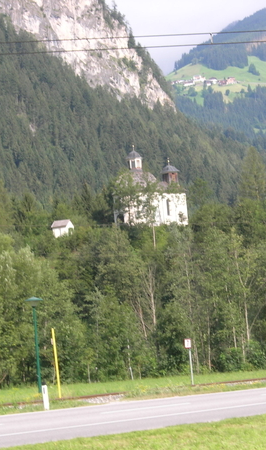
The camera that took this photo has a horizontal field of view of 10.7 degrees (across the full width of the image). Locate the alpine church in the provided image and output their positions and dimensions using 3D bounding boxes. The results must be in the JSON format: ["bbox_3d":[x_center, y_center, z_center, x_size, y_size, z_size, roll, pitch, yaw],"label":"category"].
[{"bbox_3d":[3.078,-6.332,250.000,11.000,14.000,7.800,-1,-7,-31],"label":"alpine church"}]

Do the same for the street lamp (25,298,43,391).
[{"bbox_3d":[-4.612,5.788,68.500,0.800,4.680,0.800,-4,-6,0],"label":"street lamp"}]

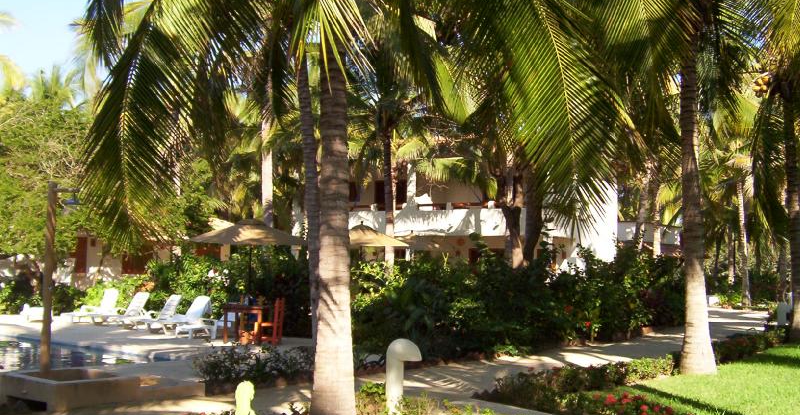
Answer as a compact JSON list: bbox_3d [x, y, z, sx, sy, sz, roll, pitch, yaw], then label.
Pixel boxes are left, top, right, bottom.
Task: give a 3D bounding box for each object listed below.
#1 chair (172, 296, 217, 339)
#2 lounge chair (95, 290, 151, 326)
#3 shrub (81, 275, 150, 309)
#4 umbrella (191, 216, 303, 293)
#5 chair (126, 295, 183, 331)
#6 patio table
[{"bbox_3d":[-4.188,2.391,18.154,0.660,0.820,1.420,-4,-5,43],"label":"chair"},{"bbox_3d":[-7.250,2.629,21.917,0.660,0.840,1.470,-4,-5,43],"label":"lounge chair"},{"bbox_3d":[-8.533,2.644,24.880,2.050,1.200,1.500,1,-4,-17],"label":"shrub"},{"bbox_3d":[-3.050,1.474,16.789,2.380,2.470,2.380,-1,-4,10],"label":"umbrella"},{"bbox_3d":[-6.058,2.539,20.561,0.660,0.840,1.470,-4,-5,43],"label":"chair"},{"bbox_3d":[-3.080,2.327,16.653,0.760,0.750,0.760,-1,-4,10],"label":"patio table"}]

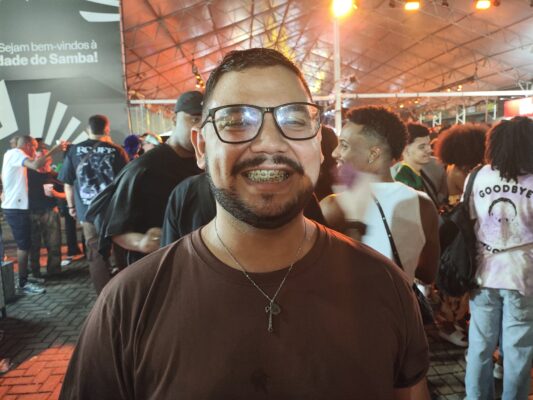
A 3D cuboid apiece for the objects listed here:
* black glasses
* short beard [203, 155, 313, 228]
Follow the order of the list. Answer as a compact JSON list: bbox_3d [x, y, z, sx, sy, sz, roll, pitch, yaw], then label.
[{"bbox_3d":[-0.013,-0.089,0.488,0.133,0.046,0.140,-5,1,-12],"label":"black glasses"},{"bbox_3d":[-0.008,-0.012,0.468,0.130,0.088,0.092,-5,1,-12],"label":"short beard"}]

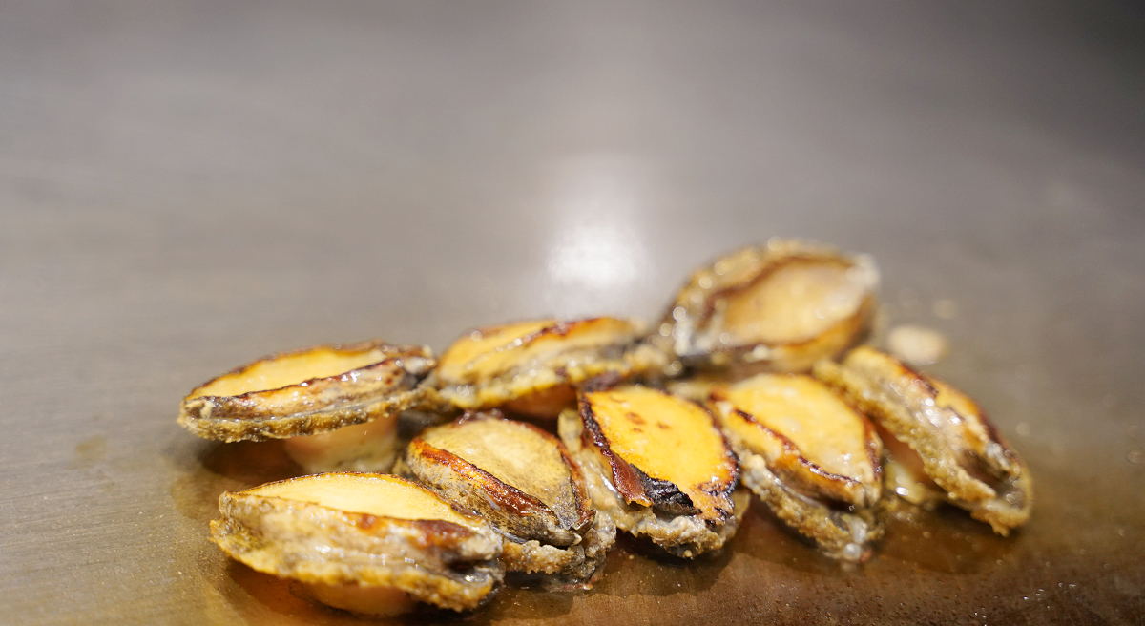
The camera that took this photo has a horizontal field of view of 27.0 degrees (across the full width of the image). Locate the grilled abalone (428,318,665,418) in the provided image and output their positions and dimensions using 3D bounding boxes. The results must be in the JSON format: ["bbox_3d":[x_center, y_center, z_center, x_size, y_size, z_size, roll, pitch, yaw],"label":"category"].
[{"bbox_3d":[-0.008,0.016,0.670,0.069,0.024,0.045,-12,22,-21],"label":"grilled abalone"}]

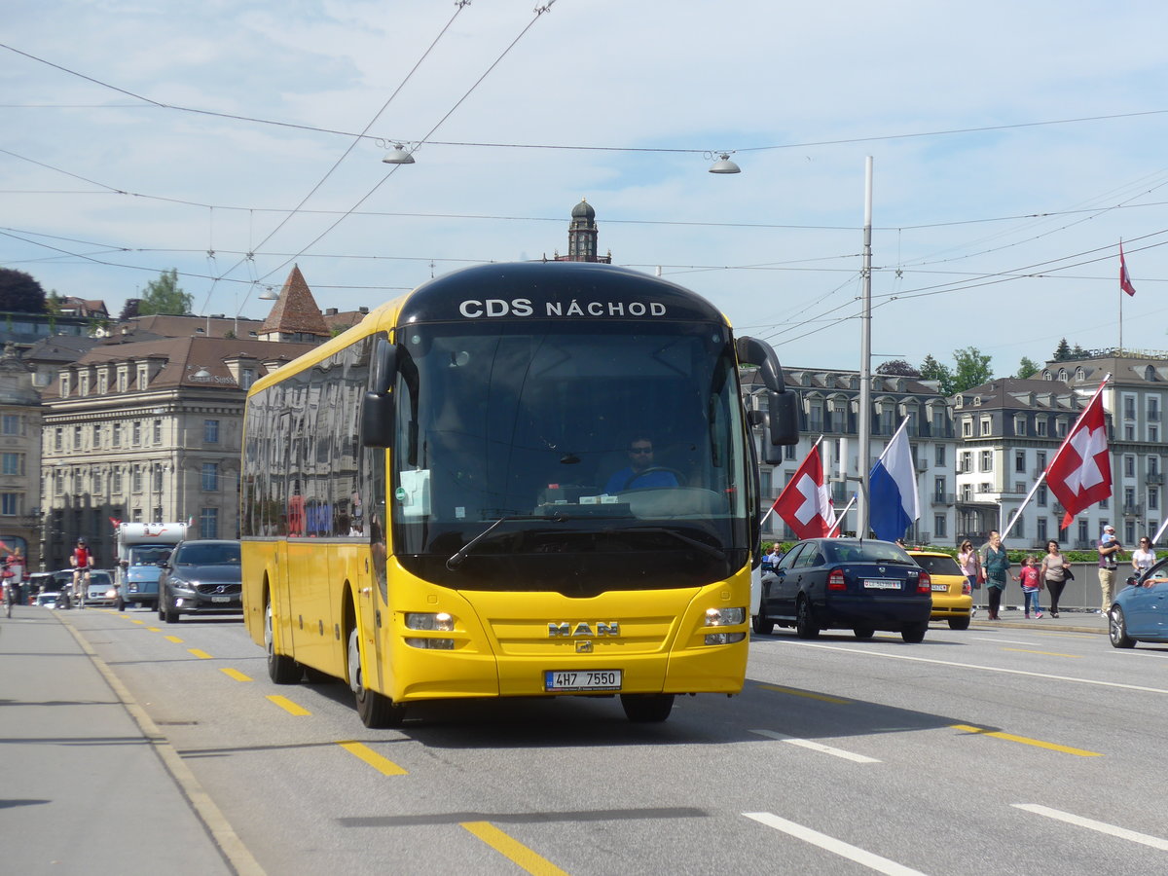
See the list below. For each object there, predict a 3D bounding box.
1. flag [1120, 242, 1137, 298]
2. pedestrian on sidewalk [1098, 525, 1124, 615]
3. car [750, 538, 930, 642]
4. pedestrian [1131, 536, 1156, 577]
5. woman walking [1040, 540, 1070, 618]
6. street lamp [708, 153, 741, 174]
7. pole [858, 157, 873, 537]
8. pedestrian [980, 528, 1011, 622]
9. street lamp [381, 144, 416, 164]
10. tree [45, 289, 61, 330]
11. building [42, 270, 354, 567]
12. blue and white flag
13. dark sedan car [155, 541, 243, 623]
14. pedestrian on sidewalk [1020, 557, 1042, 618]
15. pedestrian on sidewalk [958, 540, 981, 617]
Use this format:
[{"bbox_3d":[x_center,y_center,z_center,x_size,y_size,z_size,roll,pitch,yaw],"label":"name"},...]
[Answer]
[{"bbox_3d":[65.724,-20.381,395.000,2.100,6.500,1.600,0,-2,10],"label":"flag"},{"bbox_3d":[10.377,2.637,64.500,0.550,1.810,0.500,2,-2,-41],"label":"pedestrian on sidewalk"},{"bbox_3d":[3.660,2.165,47.000,1.740,1.430,4.510,2,-2,-11],"label":"car"},{"bbox_3d":[11.039,2.772,64.500,0.500,1.660,0.370,0,-2,5],"label":"pedestrian"},{"bbox_3d":[9.760,2.920,67.800,0.560,1.620,0.420,1,-2,-11],"label":"woman walking"},{"bbox_3d":[2.557,-5.000,59.500,0.590,0.390,0.590,0,-2,0],"label":"street lamp"},{"bbox_3d":[6.904,-1.297,80.000,0.310,11.100,0.310,1,-2,-10],"label":"pole"},{"bbox_3d":[8.177,2.755,65.000,0.570,1.730,0.400,0,-2,-6],"label":"pedestrian"},{"bbox_3d":[-2.923,-4.481,51.600,0.530,0.320,0.530,0,-2,-10],"label":"street lamp"},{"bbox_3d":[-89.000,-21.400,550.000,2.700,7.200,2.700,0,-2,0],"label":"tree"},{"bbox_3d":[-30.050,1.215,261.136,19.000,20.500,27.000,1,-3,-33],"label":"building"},{"bbox_3d":[8.271,1.178,89.000,1.800,3.300,0.500,0,-2,-10],"label":"blue and white flag"},{"bbox_3d":[-6.540,2.515,57.500,1.800,1.440,4.370,1,-2,-10],"label":"dark sedan car"},{"bbox_3d":[9.155,3.064,67.000,0.460,1.280,0.380,1,-2,-12],"label":"pedestrian on sidewalk"},{"bbox_3d":[7.851,2.858,66.500,0.500,1.580,0.400,1,-2,-18],"label":"pedestrian on sidewalk"}]

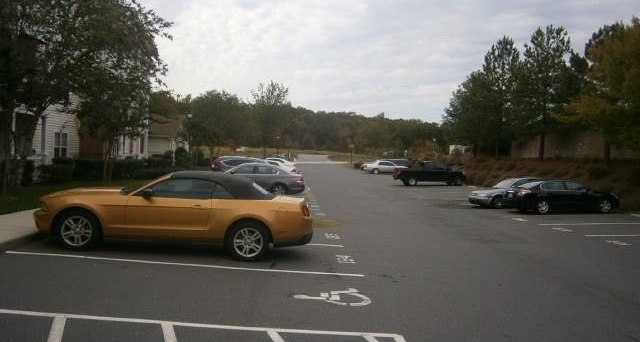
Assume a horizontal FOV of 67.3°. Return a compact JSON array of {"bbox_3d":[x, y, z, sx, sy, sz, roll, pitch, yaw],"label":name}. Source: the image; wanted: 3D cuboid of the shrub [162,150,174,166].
[{"bbox_3d":[-11.346,-1.011,36.000,0.900,1.200,0.900,2,1,-3],"label":"shrub"}]

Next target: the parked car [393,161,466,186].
[{"bbox_3d":[8.650,0.210,37.700,5.400,1.860,1.900,1,2,-5],"label":"parked car"}]

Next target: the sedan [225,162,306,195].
[{"bbox_3d":[-3.050,0.355,21.100,4.800,1.470,1.830,3,1,-3],"label":"sedan"}]

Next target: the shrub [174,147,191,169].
[{"bbox_3d":[-12.870,-1.260,45.000,1.500,1.870,1.500,2,1,-3],"label":"shrub"}]

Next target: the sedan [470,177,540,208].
[{"bbox_3d":[9.700,1.105,23.950,4.750,1.420,1.800,0,1,-10],"label":"sedan"}]

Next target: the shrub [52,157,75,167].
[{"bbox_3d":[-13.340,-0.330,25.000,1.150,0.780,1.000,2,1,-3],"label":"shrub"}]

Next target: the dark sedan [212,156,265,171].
[{"bbox_3d":[-4.067,-0.013,27.750,4.500,1.640,1.820,4,1,-3],"label":"dark sedan"}]

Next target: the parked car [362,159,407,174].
[{"bbox_3d":[7.000,-0.400,50.500,4.700,1.440,1.800,1,2,-5],"label":"parked car"}]

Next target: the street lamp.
[{"bbox_3d":[-8.959,-2.142,33.000,0.400,3.600,0.400,2,1,-3],"label":"street lamp"}]

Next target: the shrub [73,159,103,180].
[{"bbox_3d":[-11.400,-0.050,23.600,1.470,1.000,1.250,2,1,-3],"label":"shrub"}]

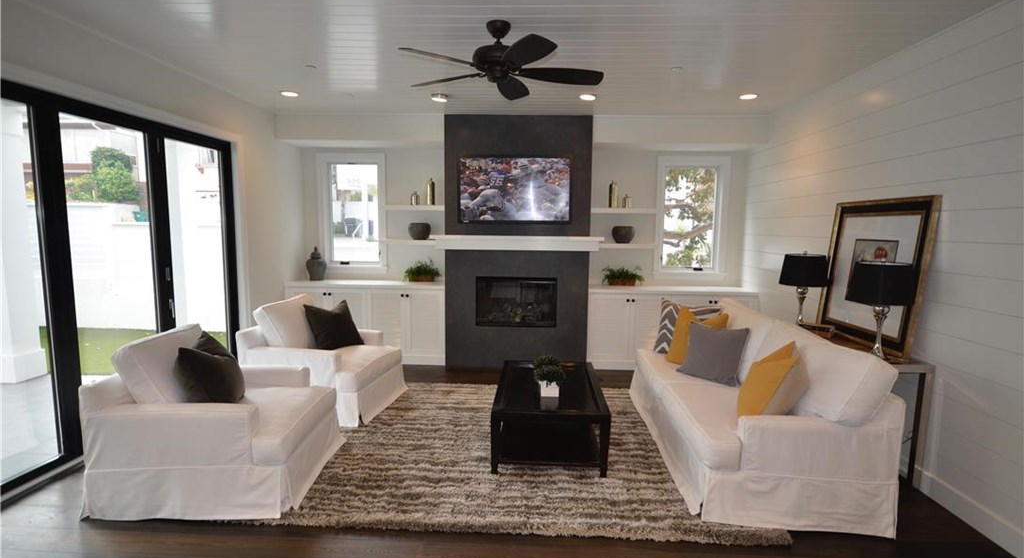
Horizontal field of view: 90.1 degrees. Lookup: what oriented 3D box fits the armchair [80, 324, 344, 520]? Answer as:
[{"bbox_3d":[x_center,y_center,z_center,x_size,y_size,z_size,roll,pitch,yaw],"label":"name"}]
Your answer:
[{"bbox_3d":[-1.750,0.783,3.168,1.049,0.938,0.970,1,6,2],"label":"armchair"}]

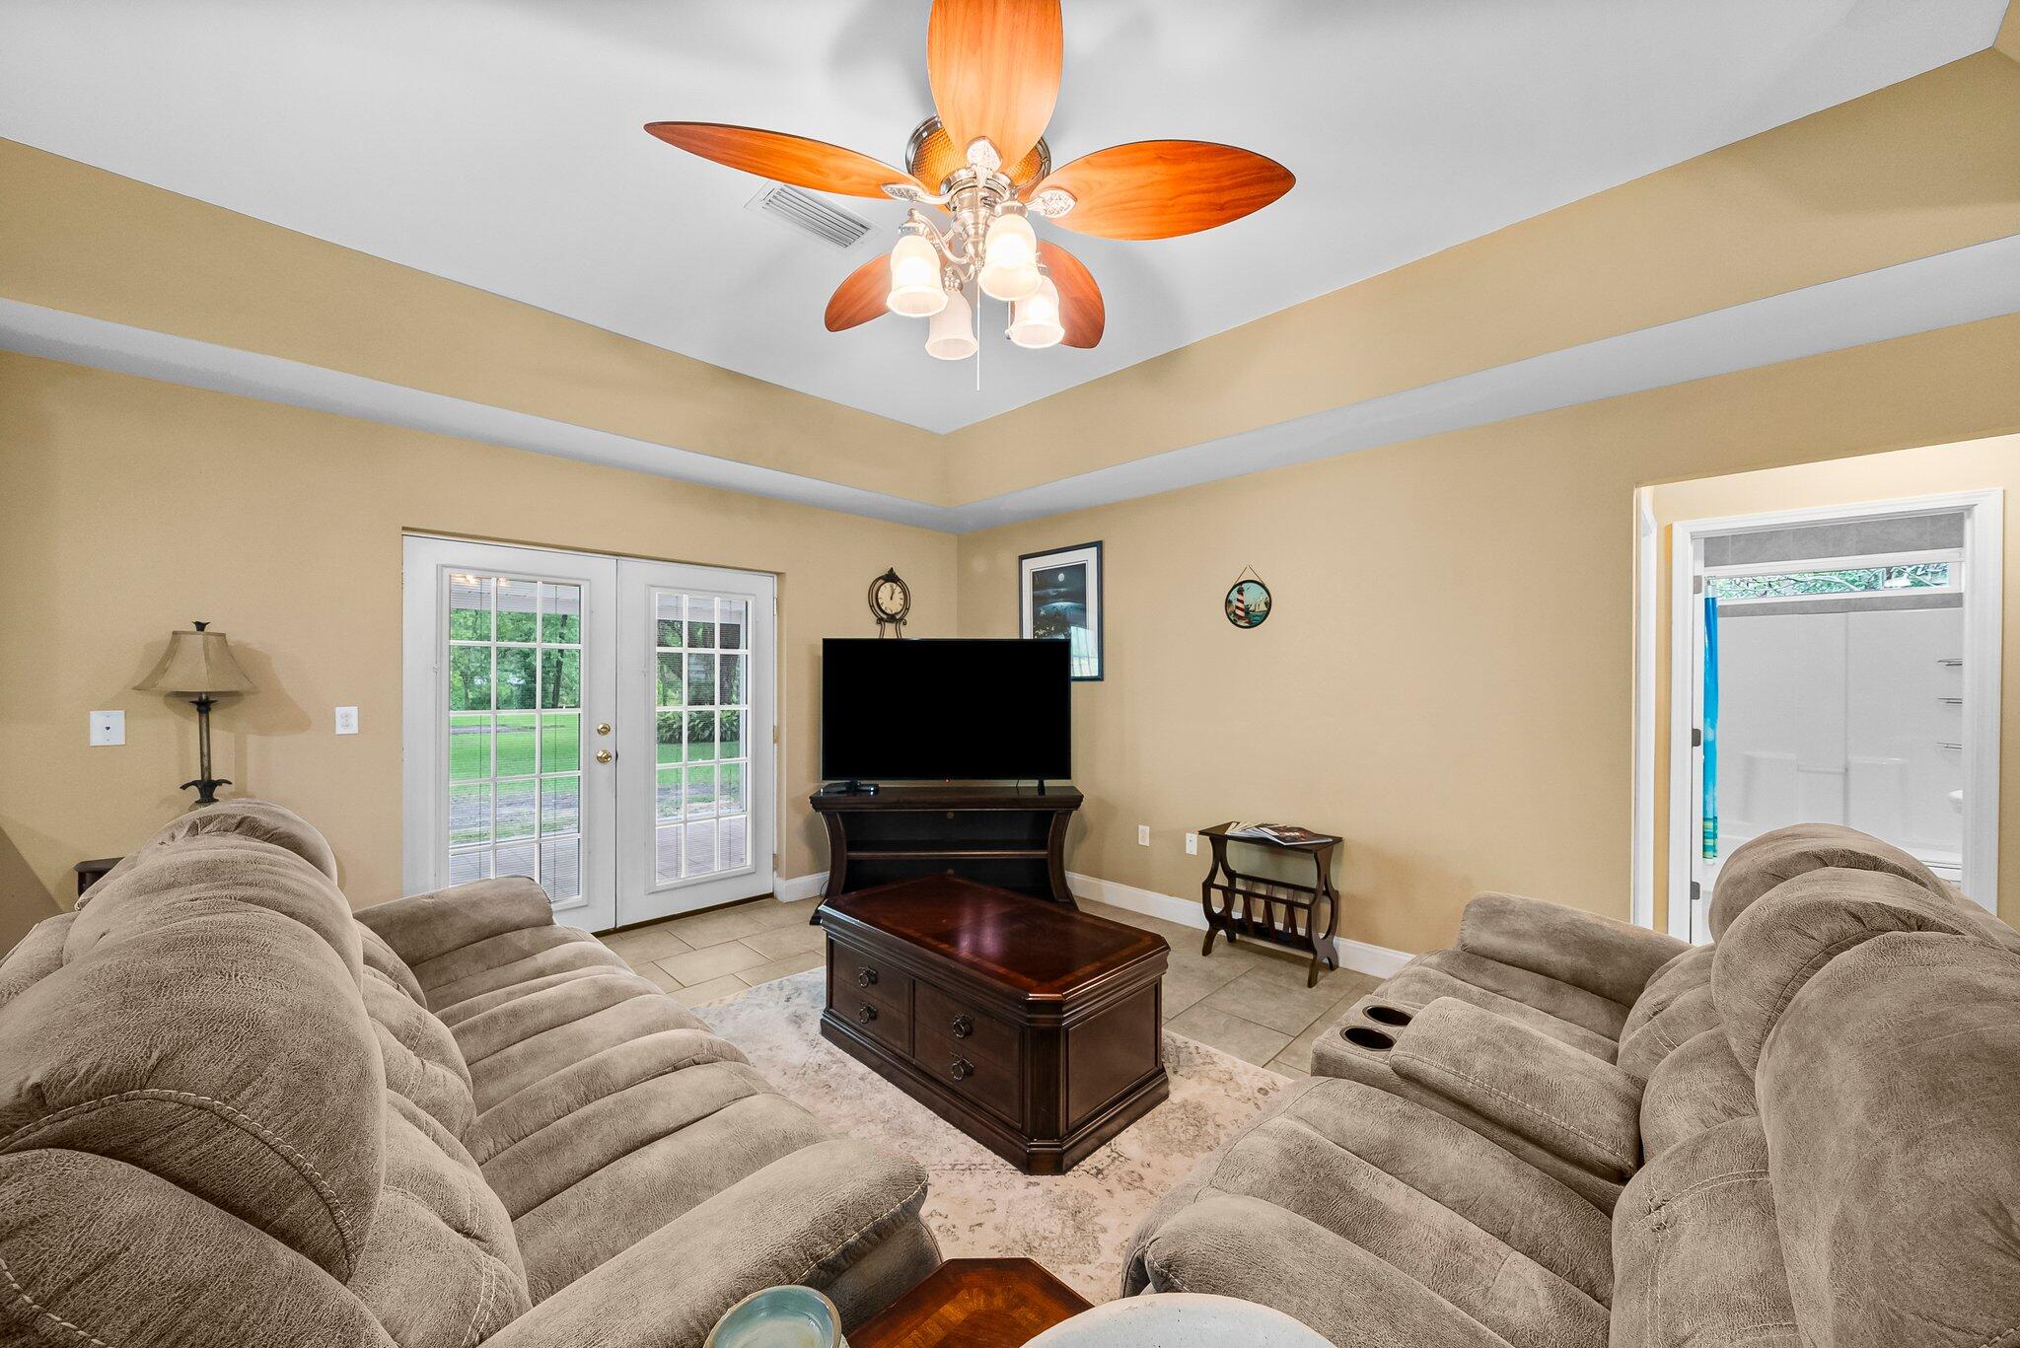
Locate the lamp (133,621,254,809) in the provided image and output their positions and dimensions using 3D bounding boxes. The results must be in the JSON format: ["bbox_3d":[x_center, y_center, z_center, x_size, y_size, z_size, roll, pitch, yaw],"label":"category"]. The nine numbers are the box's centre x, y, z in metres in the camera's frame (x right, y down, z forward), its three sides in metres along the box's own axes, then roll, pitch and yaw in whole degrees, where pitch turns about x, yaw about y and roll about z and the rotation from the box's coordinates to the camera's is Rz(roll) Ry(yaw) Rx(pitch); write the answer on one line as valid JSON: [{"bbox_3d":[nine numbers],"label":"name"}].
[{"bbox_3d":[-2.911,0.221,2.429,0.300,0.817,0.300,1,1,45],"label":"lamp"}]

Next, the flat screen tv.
[{"bbox_3d":[-0.378,0.218,3.998,1.477,0.848,0.080,0,0,-2],"label":"flat screen tv"}]

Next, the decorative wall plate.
[{"bbox_3d":[1.257,-0.369,3.580,0.263,0.257,0.020,1,1,45],"label":"decorative wall plate"}]

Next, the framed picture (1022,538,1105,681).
[{"bbox_3d":[0.313,-0.399,4.501,0.723,0.880,0.030,1,1,45],"label":"framed picture"}]

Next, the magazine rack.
[{"bbox_3d":[1.283,1.125,3.351,0.555,0.628,0.365,1,1,45],"label":"magazine rack"}]

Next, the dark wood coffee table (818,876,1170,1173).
[{"bbox_3d":[-0.124,1.184,2.527,1.275,0.507,0.701,1,1,45],"label":"dark wood coffee table"}]

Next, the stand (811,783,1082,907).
[{"bbox_3d":[-0.373,1.065,4.037,1.550,0.730,0.380,0,0,-2],"label":"stand"}]

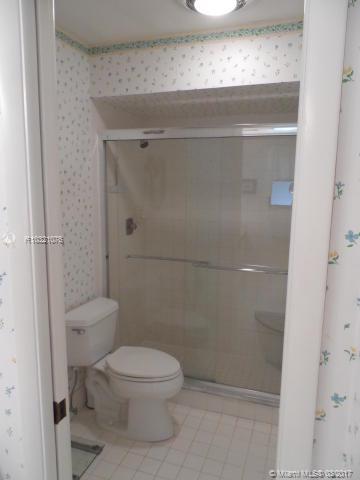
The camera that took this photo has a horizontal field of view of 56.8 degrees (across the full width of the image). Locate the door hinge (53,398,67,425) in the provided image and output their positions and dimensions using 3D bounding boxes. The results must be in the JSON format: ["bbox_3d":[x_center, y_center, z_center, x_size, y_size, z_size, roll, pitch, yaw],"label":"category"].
[{"bbox_3d":[-0.368,0.526,1.020,0.020,0.065,0.045,4,9,18],"label":"door hinge"}]

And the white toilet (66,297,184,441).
[{"bbox_3d":[-0.315,0.837,2.192,0.745,0.720,0.480,4,9,18],"label":"white toilet"}]

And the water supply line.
[{"bbox_3d":[-0.675,0.954,2.110,0.060,0.300,0.060,4,9,18],"label":"water supply line"}]

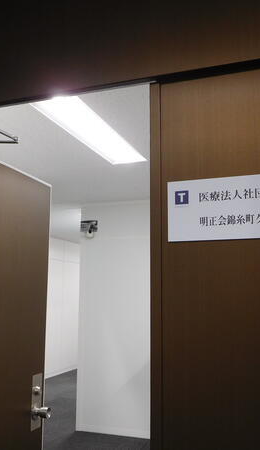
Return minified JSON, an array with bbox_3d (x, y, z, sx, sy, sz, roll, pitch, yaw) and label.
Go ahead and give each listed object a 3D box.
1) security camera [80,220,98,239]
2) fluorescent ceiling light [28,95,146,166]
[{"bbox_3d":[-0.476,0.057,5.142,0.164,0.192,0.170,-1,-9,8],"label":"security camera"},{"bbox_3d":[-0.221,-0.626,3.013,0.303,0.070,1.290,-3,-10,20],"label":"fluorescent ceiling light"}]

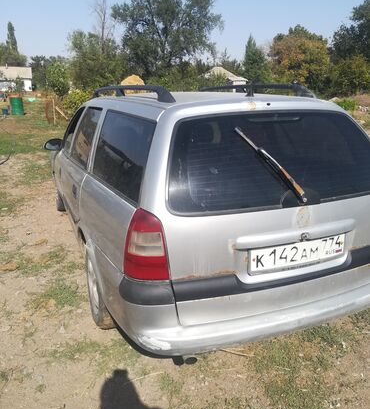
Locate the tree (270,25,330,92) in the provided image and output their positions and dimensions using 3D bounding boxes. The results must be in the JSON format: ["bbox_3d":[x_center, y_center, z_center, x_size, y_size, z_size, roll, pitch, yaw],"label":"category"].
[{"bbox_3d":[11.706,-14.222,37.814,5.833,7.571,5.250,6,18,15],"label":"tree"}]

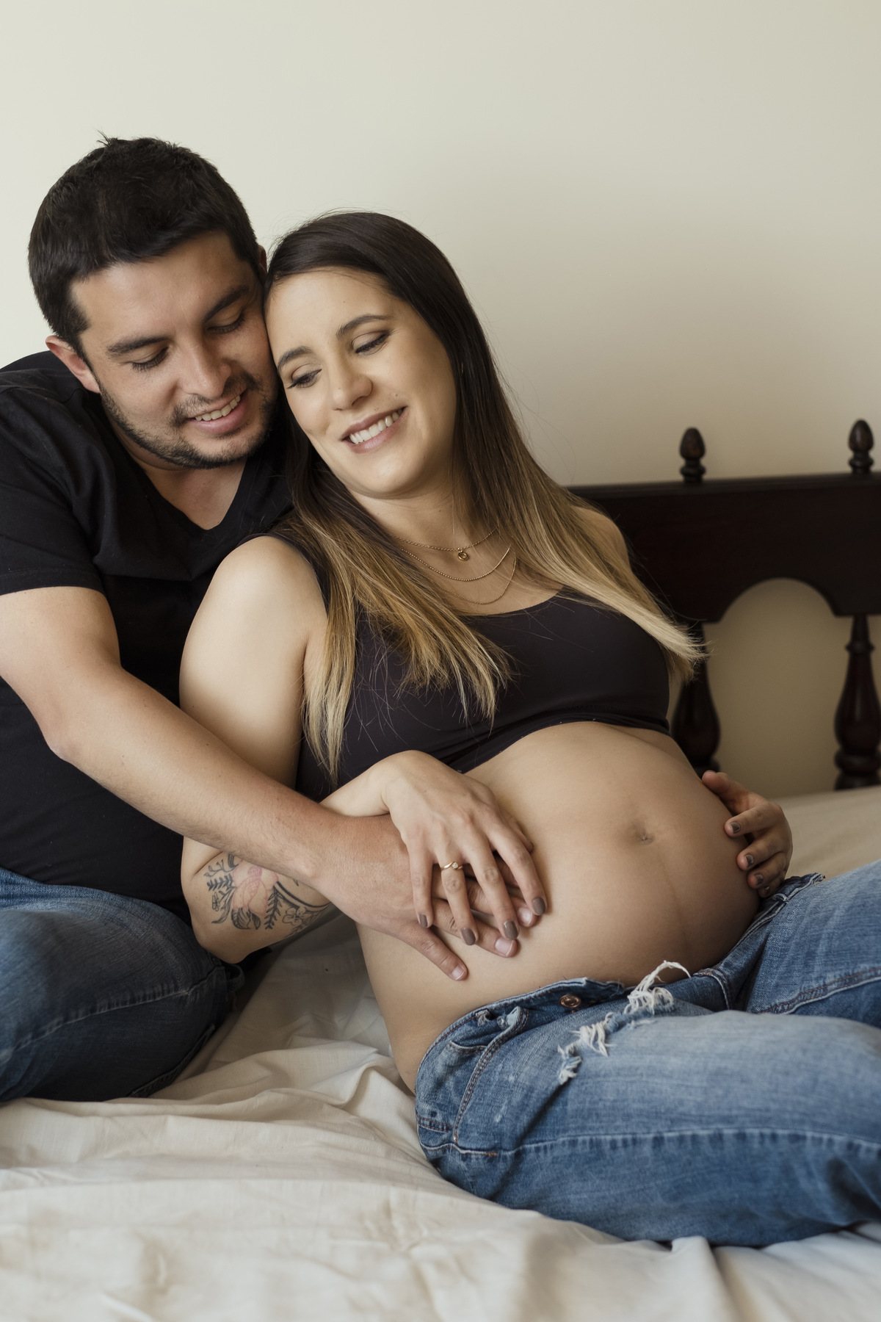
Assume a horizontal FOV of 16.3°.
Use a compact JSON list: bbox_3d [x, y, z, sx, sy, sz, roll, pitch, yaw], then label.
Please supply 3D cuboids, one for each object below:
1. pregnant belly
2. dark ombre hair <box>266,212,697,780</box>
[{"bbox_3d":[0.095,0.178,2.330,0.310,0.260,0.230,-16,-6,-33],"label":"pregnant belly"},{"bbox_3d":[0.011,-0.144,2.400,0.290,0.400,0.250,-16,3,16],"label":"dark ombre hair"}]

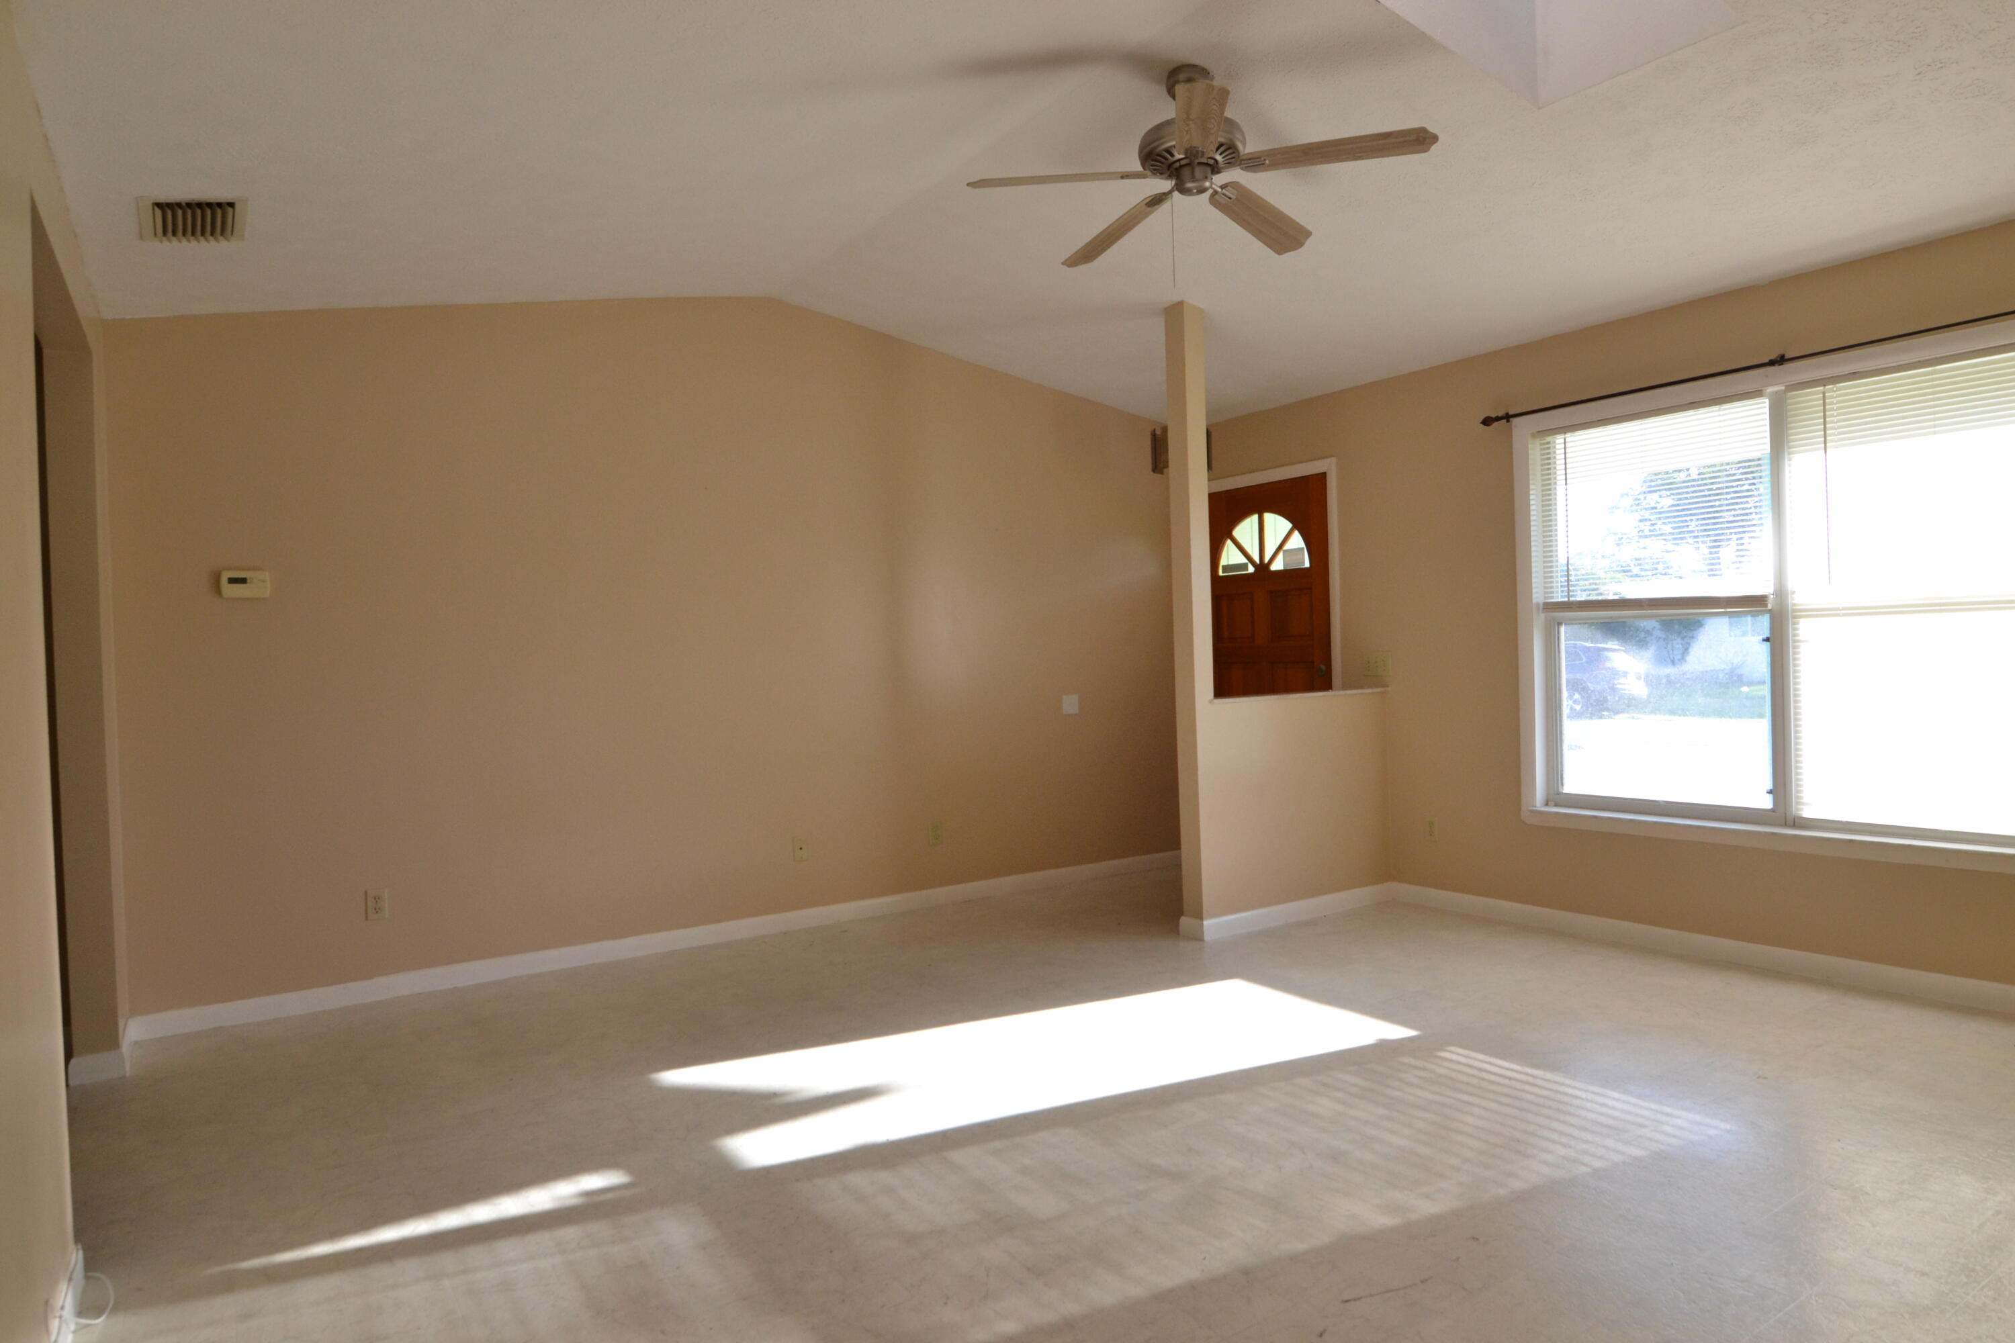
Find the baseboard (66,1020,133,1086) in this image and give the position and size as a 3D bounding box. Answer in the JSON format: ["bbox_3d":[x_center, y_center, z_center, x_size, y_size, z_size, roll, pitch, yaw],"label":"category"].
[{"bbox_3d":[-2.889,1.211,3.757,0.148,0.086,0.436,-2,1,-34],"label":"baseboard"}]

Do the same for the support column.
[{"bbox_3d":[0.780,-0.197,4.921,0.114,2.632,0.118,-2,1,-34],"label":"support column"}]

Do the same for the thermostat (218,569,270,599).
[{"bbox_3d":[-2.702,-0.307,4.169,0.141,0.099,0.032,-2,1,-34],"label":"thermostat"}]

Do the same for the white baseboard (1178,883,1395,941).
[{"bbox_3d":[1.274,1.056,5.268,1.228,0.086,0.170,-2,1,-34],"label":"white baseboard"}]

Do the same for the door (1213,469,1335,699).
[{"bbox_3d":[1.379,0.043,6.196,0.045,2.060,0.895,-2,1,-34],"label":"door"}]

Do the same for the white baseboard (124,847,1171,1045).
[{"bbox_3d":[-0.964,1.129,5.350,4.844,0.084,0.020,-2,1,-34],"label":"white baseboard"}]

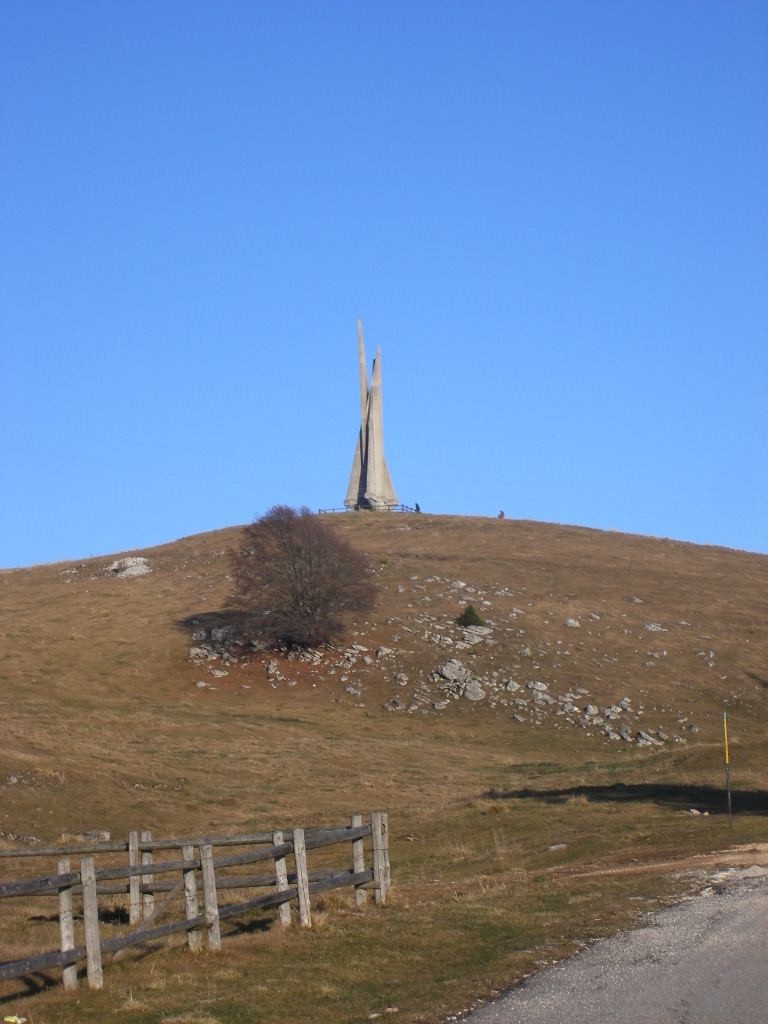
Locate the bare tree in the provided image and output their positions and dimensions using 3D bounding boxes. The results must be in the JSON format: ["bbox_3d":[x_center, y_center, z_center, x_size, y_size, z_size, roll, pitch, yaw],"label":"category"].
[{"bbox_3d":[-7.510,6.020,265.000,13.400,13.400,12.800,-1,-5,0],"label":"bare tree"}]

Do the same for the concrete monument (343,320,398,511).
[{"bbox_3d":[-2.110,-16.230,480.000,9.100,32.500,9.000,-2,-5,6],"label":"concrete monument"}]

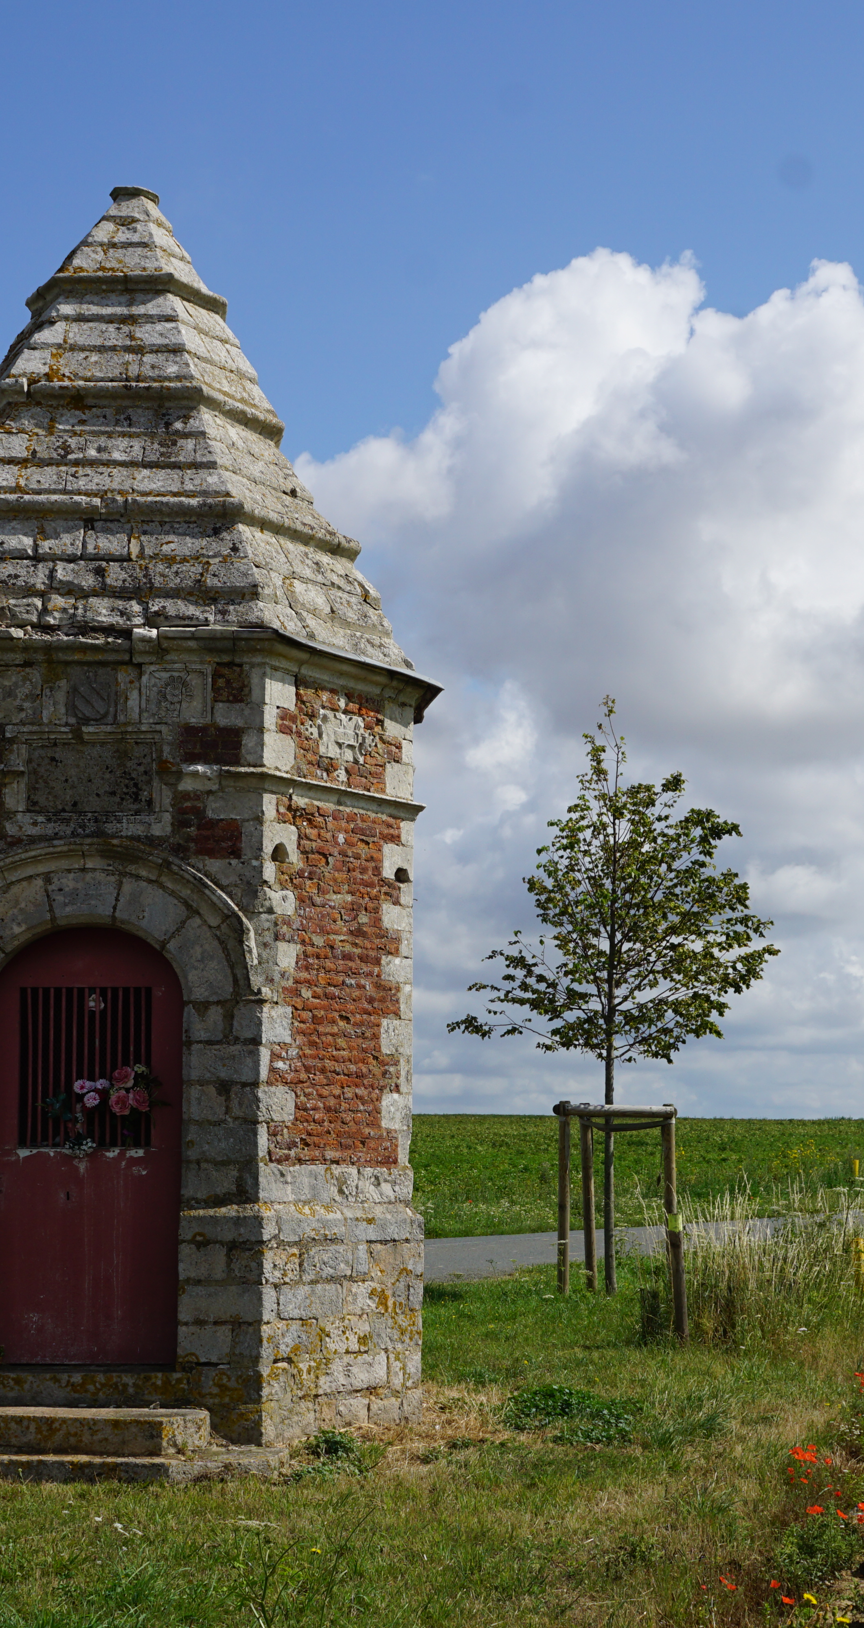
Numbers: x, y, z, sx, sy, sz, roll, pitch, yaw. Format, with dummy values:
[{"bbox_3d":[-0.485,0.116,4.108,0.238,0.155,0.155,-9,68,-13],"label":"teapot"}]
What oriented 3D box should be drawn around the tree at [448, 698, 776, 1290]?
[{"bbox_3d":[1.369,1.436,20.079,2.492,4.702,2.400,0,-7,0],"label":"tree"}]

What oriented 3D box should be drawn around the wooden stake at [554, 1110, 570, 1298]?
[{"bbox_3d":[0.985,2.962,19.785,0.080,1.589,0.080,1,-7,0],"label":"wooden stake"}]

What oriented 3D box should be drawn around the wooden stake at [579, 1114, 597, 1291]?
[{"bbox_3d":[1.220,3.043,20.380,0.080,1.594,0.080,-2,-7,0],"label":"wooden stake"}]

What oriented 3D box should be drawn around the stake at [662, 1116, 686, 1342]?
[{"bbox_3d":[1.780,2.975,19.280,0.090,1.728,0.090,-3,-7,0],"label":"stake"}]

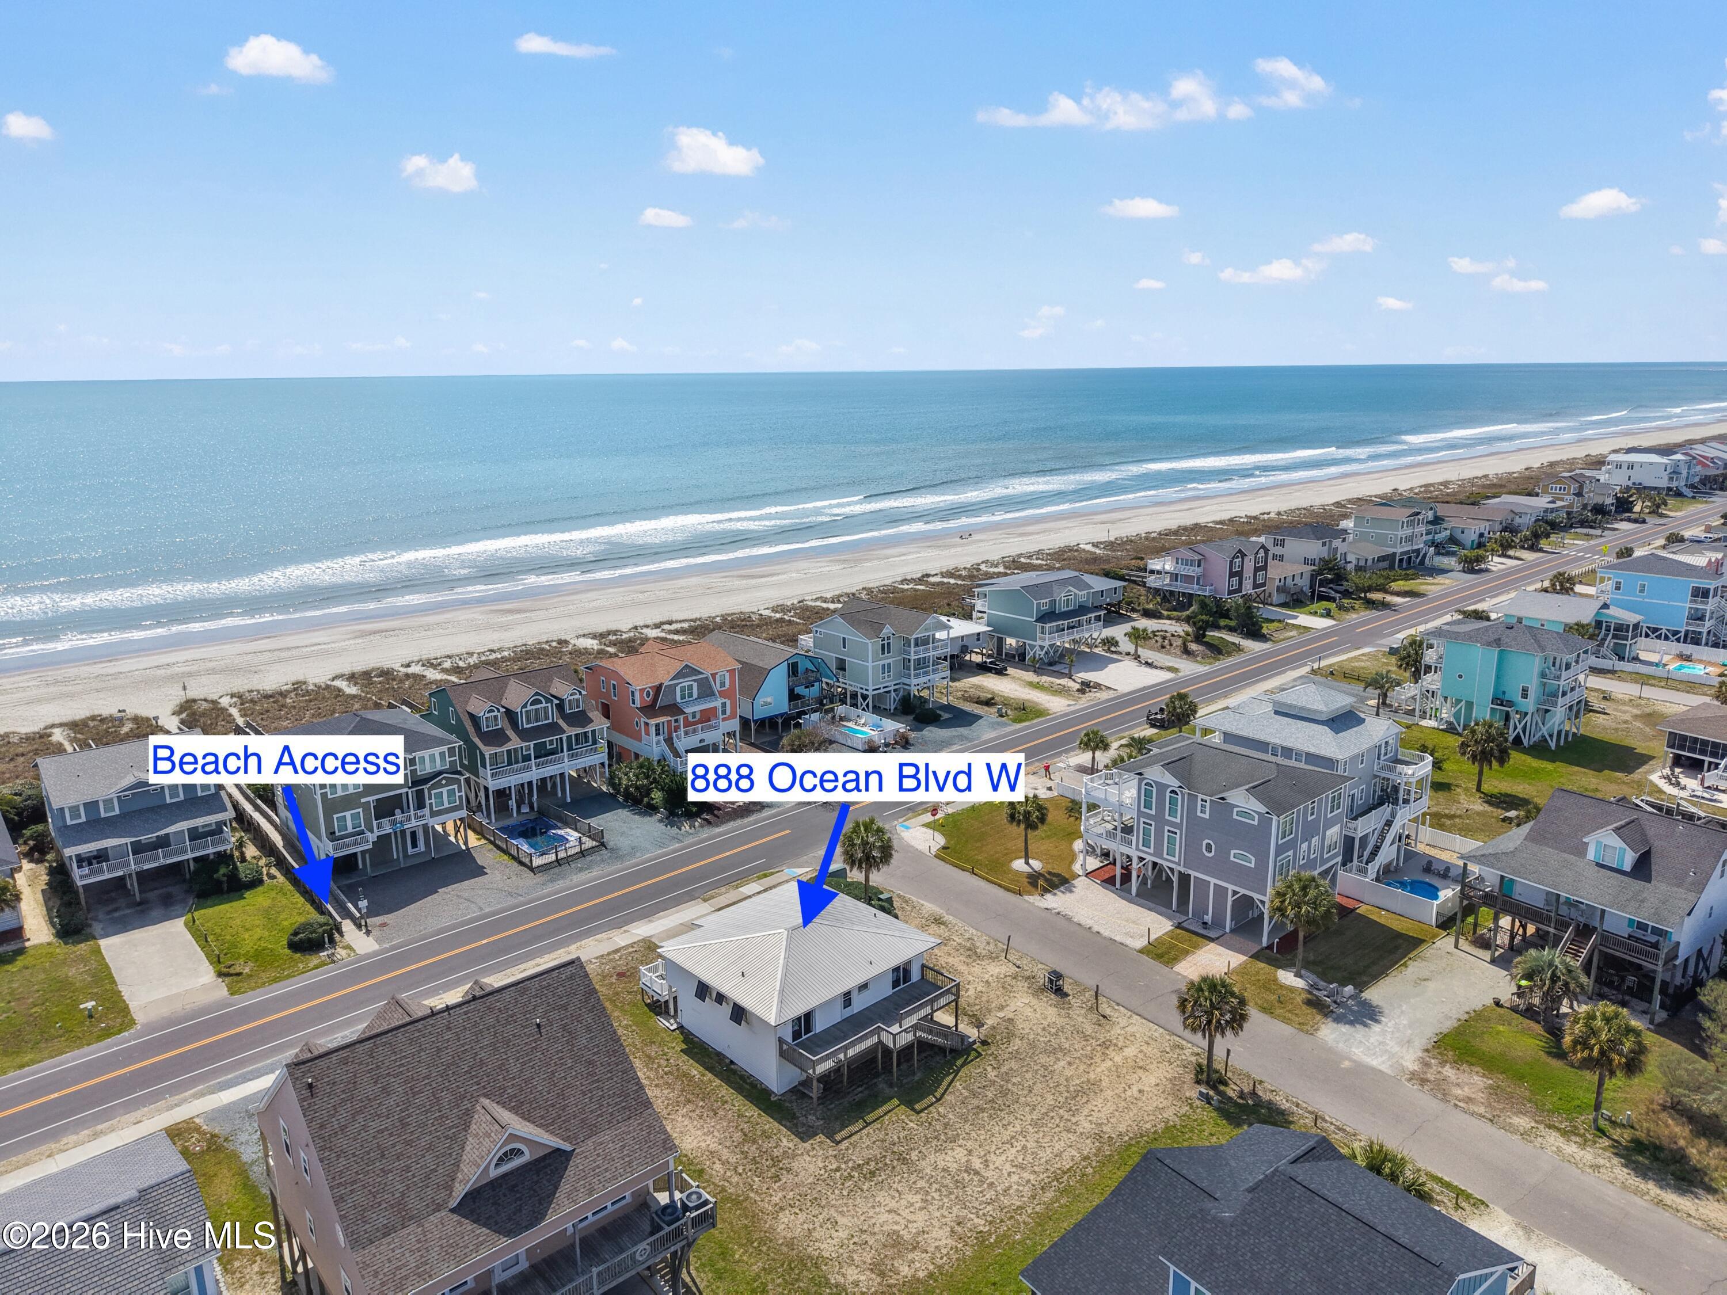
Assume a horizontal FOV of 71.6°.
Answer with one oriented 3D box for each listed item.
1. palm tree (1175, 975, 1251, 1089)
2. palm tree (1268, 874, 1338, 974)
[{"bbox_3d":[19.189,21.017,65.870,3.826,6.800,3.826,4,14,17],"label":"palm tree"},{"bbox_3d":[27.810,17.510,75.150,4.500,7.000,4.500,-1,13,0],"label":"palm tree"}]

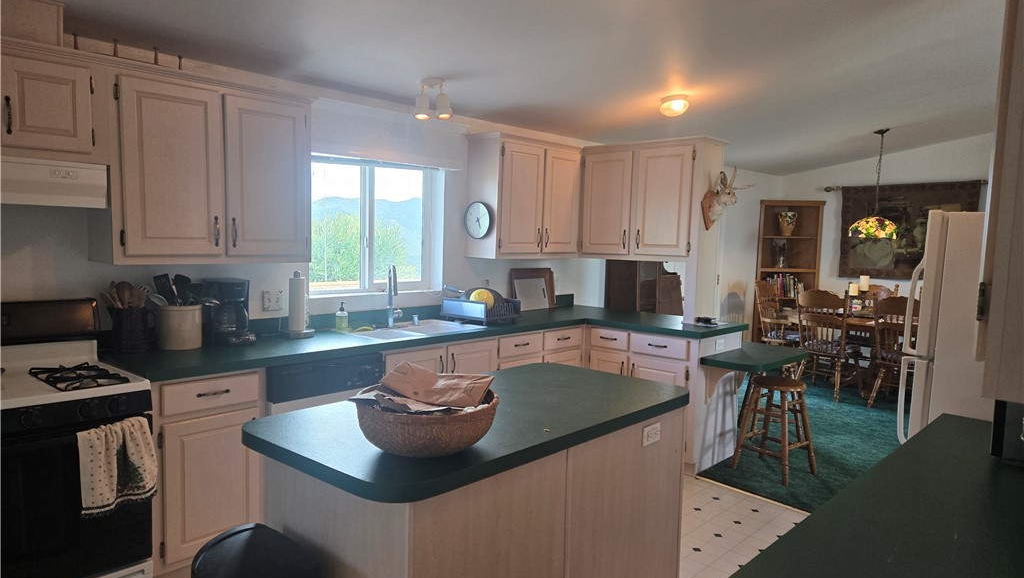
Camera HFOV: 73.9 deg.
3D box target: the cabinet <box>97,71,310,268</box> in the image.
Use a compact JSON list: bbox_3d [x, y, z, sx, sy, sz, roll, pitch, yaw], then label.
[{"bbox_3d":[-1.455,-0.534,3.248,0.315,0.808,0.923,5,6,42],"label":"cabinet"}]

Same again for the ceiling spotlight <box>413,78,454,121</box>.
[{"bbox_3d":[-0.463,-1.100,3.951,0.220,0.235,0.140,2,4,12],"label":"ceiling spotlight"}]

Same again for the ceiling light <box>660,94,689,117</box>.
[{"bbox_3d":[1.134,-1.284,4.781,0.195,0.110,0.195,-6,-2,13],"label":"ceiling light"}]

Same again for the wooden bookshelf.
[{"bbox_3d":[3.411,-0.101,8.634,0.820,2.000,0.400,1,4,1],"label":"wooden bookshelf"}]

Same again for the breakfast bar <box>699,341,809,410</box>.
[{"bbox_3d":[1.635,0.584,4.512,0.380,0.320,0.940,5,6,42],"label":"breakfast bar"}]

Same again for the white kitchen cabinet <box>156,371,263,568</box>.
[{"bbox_3d":[-1.489,0.734,3.085,0.610,0.787,0.490,5,6,42],"label":"white kitchen cabinet"}]

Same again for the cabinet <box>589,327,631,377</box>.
[{"bbox_3d":[0.844,0.642,4.896,0.350,0.782,0.575,5,6,42],"label":"cabinet"}]

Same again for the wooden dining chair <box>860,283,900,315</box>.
[{"bbox_3d":[3.765,0.471,7.264,0.480,1.045,0.560,5,6,42],"label":"wooden dining chair"}]

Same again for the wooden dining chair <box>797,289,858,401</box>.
[{"bbox_3d":[3.095,0.515,6.643,0.540,1.060,0.460,-2,6,-41],"label":"wooden dining chair"}]

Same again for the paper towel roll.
[{"bbox_3d":[-1.169,0.080,3.708,0.100,0.308,0.100,1,4,0],"label":"paper towel roll"}]

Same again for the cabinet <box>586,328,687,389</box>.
[{"bbox_3d":[1.017,0.657,4.739,0.820,0.782,0.575,5,6,42],"label":"cabinet"}]

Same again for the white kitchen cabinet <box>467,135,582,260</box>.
[{"bbox_3d":[0.101,-0.647,4.979,0.310,0.840,0.920,5,6,42],"label":"white kitchen cabinet"}]

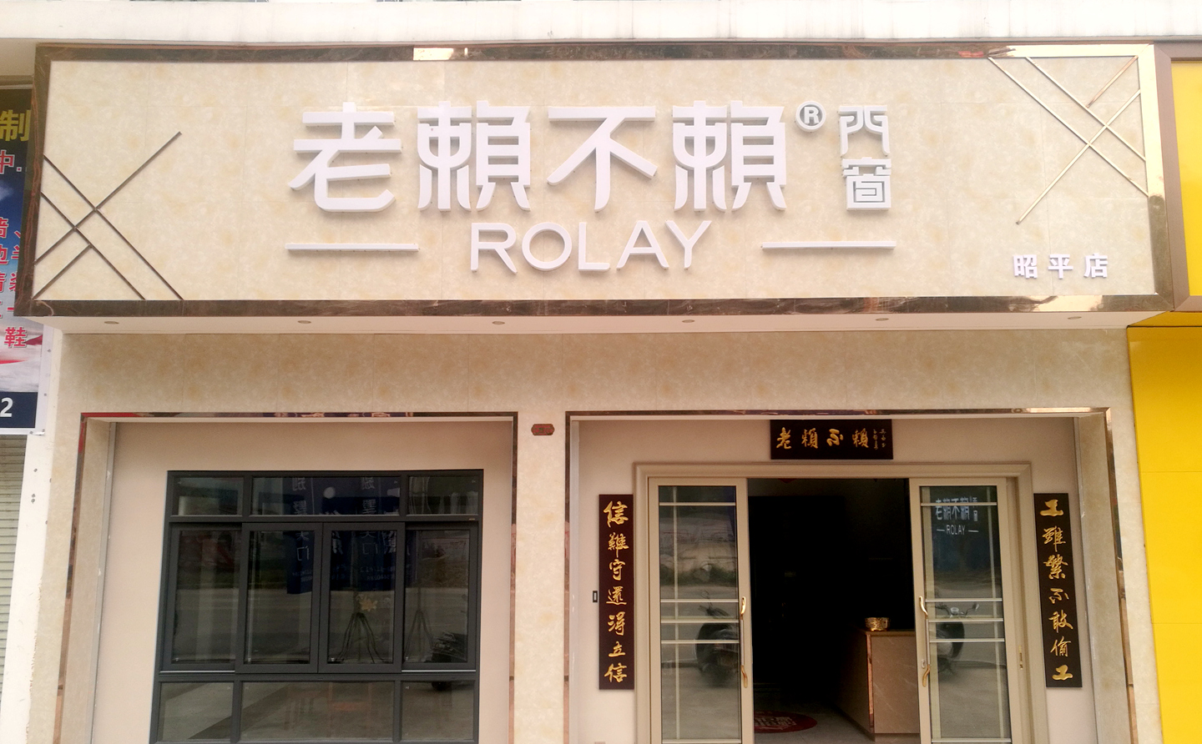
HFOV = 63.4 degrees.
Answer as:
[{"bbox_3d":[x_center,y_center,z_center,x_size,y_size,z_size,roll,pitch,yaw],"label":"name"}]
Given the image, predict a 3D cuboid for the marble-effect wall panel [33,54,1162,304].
[{"bbox_3d":[-0.058,-1.551,7.736,8.751,1.969,0.100,0,-9,0],"label":"marble-effect wall panel"}]

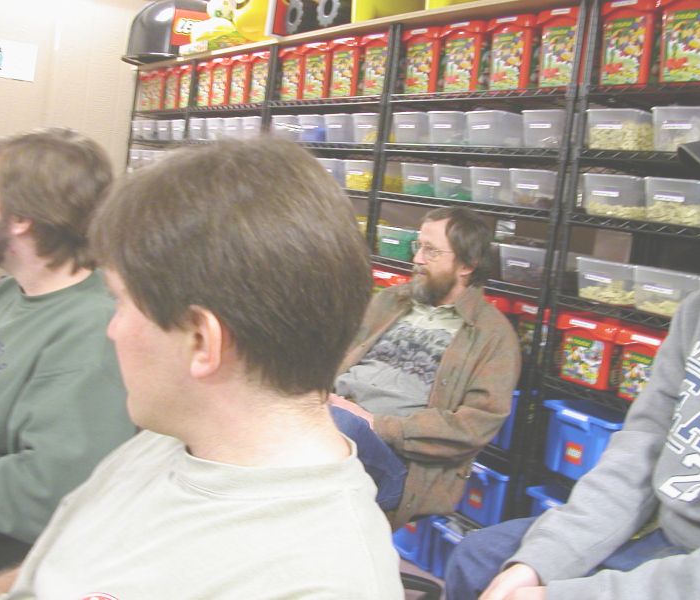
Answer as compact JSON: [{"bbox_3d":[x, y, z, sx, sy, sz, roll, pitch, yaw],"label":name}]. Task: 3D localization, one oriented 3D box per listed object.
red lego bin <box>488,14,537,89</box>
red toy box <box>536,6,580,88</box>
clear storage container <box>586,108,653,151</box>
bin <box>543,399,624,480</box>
[{"bbox_3d":[0.574,-0.773,2.718,0.206,0.237,0.206,2,9,-34],"label":"red lego bin"},{"bbox_3d":[0.682,-0.739,2.556,0.190,0.228,0.185,1,9,-33],"label":"red toy box"},{"bbox_3d":[0.858,-0.476,2.487,0.330,0.111,0.192,1,9,-34],"label":"clear storage container"},{"bbox_3d":[0.774,0.403,2.493,0.360,0.190,0.250,1,9,-33],"label":"bin"}]

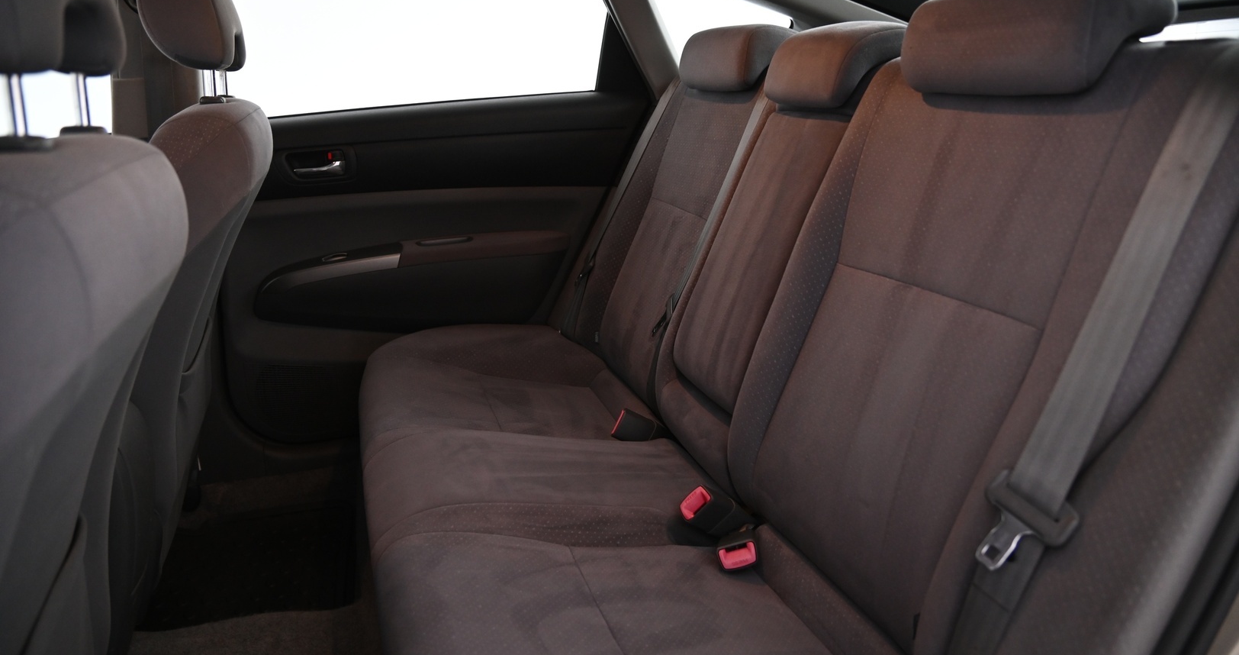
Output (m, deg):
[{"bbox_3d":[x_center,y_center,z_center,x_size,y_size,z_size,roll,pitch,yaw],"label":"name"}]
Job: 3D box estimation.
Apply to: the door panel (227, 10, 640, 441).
[{"bbox_3d":[-0.337,-0.189,1.636,0.870,0.830,0.120,-5,17,-18],"label":"door panel"}]

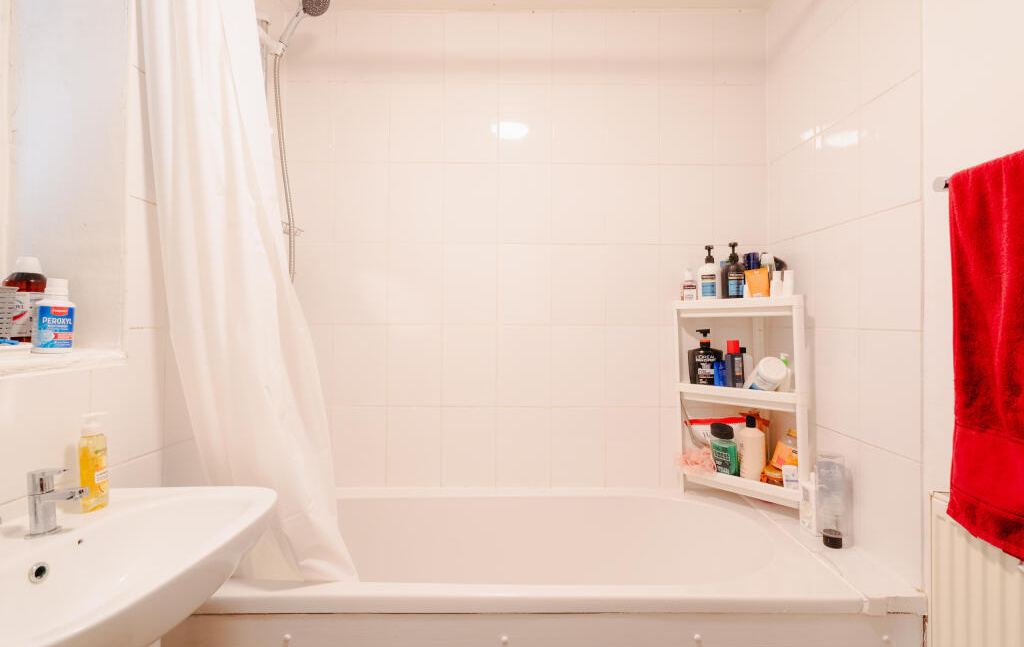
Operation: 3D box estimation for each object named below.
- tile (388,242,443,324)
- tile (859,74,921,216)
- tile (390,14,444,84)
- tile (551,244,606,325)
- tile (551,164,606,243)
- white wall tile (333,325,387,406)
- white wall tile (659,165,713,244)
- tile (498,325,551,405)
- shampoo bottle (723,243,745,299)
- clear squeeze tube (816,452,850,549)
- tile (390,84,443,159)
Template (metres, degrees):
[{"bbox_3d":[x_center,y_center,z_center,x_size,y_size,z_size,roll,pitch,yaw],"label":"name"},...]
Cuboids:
[{"bbox_3d":[-0.354,-0.144,1.683,0.199,0.298,0.010,0,0,0],"label":"tile"},{"bbox_3d":[0.955,-0.440,1.150,0.010,0.298,0.190,0,0,0],"label":"tile"},{"bbox_3d":[-0.354,-1.035,1.708,0.201,0.260,0.014,0,0,0],"label":"tile"},{"bbox_3d":[0.247,-0.142,1.710,0.201,0.302,0.014,0,0,0],"label":"tile"},{"bbox_3d":[0.248,-0.445,1.700,0.200,0.300,0.010,0,-1,-1],"label":"tile"},{"bbox_3d":[-0.562,0.154,1.680,0.200,0.300,0.010,0,-1,-1],"label":"white wall tile"},{"bbox_3d":[0.647,-0.438,1.693,0.199,0.298,0.010,0,0,0],"label":"white wall tile"},{"bbox_3d":[0.043,0.158,1.712,0.202,0.303,0.010,0,-1,0],"label":"tile"},{"bbox_3d":[0.774,-0.185,1.591,0.081,0.193,0.055,0,-1,27],"label":"shampoo bottle"},{"bbox_3d":[0.891,0.495,1.268,0.079,0.241,0.057,0,0,7],"label":"clear squeeze tube"},{"bbox_3d":[-0.355,-0.750,1.698,0.200,0.300,0.010,0,-1,-1],"label":"tile"}]

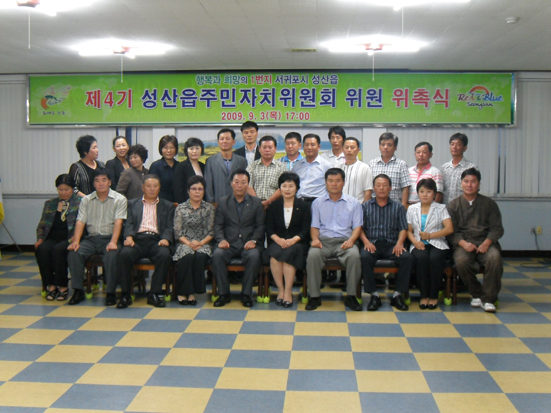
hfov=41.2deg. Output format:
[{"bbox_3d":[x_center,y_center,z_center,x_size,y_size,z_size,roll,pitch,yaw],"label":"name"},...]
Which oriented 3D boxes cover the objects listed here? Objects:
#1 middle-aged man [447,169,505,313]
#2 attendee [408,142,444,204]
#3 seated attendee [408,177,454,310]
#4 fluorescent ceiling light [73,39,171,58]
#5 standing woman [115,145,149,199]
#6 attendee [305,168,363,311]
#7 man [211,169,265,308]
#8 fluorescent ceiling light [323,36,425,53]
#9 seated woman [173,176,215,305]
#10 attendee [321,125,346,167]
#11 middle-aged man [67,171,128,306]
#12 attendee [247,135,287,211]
[{"bbox_3d":[1.957,0.298,7.142,0.580,1.329,0.760,1,5,12],"label":"middle-aged man"},{"bbox_3d":[1.652,0.086,8.048,0.470,1.605,0.300,2,5,25],"label":"attendee"},{"bbox_3d":[1.520,0.345,7.203,0.470,1.222,0.660,1,5,15],"label":"seated attendee"},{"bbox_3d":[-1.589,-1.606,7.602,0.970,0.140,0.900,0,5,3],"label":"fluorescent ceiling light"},{"bbox_3d":[-1.493,0.095,7.988,0.460,1.540,0.330,-3,5,-31],"label":"standing woman"},{"bbox_3d":[0.575,0.292,7.195,0.560,1.323,0.760,1,5,5],"label":"attendee"},{"bbox_3d":[-0.367,0.283,7.266,0.510,1.303,0.630,1,5,5],"label":"man"},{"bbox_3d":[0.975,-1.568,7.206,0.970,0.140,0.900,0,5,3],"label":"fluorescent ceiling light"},{"bbox_3d":[-0.801,0.307,7.280,0.430,1.235,0.650,0,5,-5],"label":"seated woman"},{"bbox_3d":[0.703,-0.038,8.396,0.470,1.771,0.300,0,5,2],"label":"attendee"},{"bbox_3d":[-1.743,0.274,7.274,0.540,1.295,0.700,0,5,-3],"label":"middle-aged man"},{"bbox_3d":[-0.087,0.063,7.880,0.480,1.630,0.380,0,5,0],"label":"attendee"}]

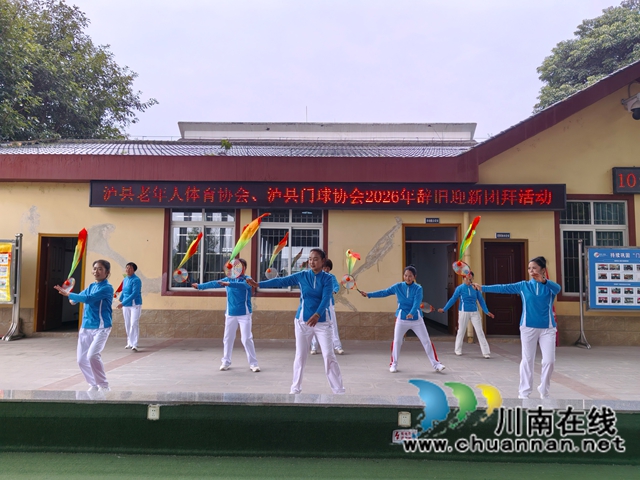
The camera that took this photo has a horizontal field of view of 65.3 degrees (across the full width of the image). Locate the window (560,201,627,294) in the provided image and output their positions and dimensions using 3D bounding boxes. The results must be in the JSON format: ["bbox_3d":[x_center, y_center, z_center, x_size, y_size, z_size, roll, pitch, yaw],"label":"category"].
[{"bbox_3d":[5.798,0.165,10.581,1.308,2.013,0.120,1,-4,1],"label":"window"}]

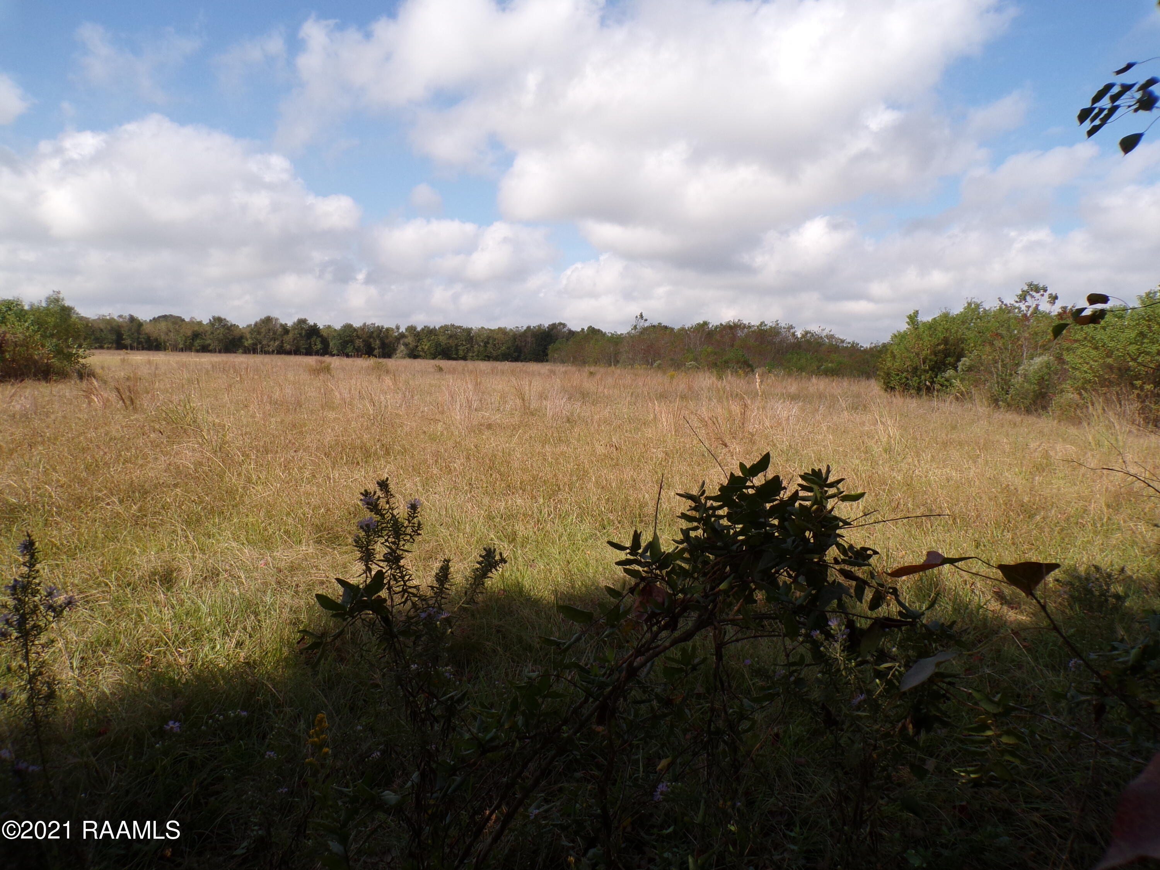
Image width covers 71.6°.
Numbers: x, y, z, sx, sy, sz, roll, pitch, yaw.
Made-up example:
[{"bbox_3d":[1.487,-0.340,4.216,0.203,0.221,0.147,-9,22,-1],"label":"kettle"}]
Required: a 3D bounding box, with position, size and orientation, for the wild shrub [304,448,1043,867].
[{"bbox_3d":[0.200,0.610,1.900,1.680,1.030,0.950,0,6,0],"label":"wild shrub"}]

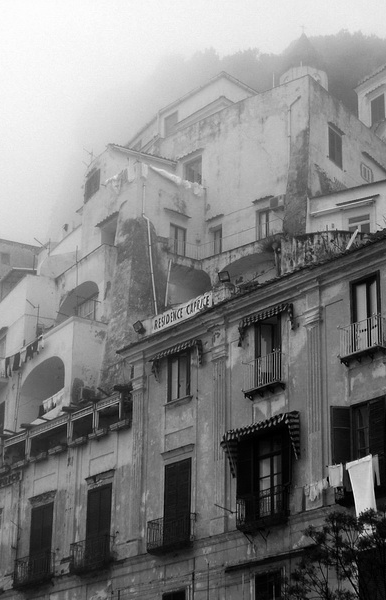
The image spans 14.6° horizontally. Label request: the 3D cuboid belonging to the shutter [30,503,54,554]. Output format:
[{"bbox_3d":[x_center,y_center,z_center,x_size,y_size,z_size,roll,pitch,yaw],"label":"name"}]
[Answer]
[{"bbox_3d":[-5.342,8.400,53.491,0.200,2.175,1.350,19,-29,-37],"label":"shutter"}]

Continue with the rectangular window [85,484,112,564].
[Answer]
[{"bbox_3d":[-2.956,7.312,48.129,0.180,2.660,1.302,19,-28,-36],"label":"rectangular window"}]

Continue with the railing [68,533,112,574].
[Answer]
[{"bbox_3d":[-3.161,8.077,47.513,0.470,0.910,1.974,19,-28,-36],"label":"railing"}]

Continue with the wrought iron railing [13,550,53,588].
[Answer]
[{"bbox_3d":[-5.606,9.621,53.243,0.340,1.050,2.270,18,-28,-35],"label":"wrought iron railing"}]

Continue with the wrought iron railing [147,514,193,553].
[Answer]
[{"bbox_3d":[-0.671,7.285,47.119,0.331,0.905,2.069,18,-27,-36],"label":"wrought iron railing"}]

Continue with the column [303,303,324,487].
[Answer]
[{"bbox_3d":[3.534,2.881,44.067,0.210,5.470,0.680,18,-28,-35],"label":"column"}]

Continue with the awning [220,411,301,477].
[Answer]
[{"bbox_3d":[1.828,4.051,42.657,0.650,1.434,2.702,19,-28,-36],"label":"awning"}]

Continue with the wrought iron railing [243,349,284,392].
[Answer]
[{"bbox_3d":[2.185,2.229,45.509,0.313,0.943,1.524,18,-27,-36],"label":"wrought iron railing"}]

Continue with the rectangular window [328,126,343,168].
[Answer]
[{"bbox_3d":[6.663,-7.078,70.293,0.180,1.745,1.335,-13,-26,30],"label":"rectangular window"}]

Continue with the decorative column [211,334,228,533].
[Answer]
[{"bbox_3d":[0.863,4.132,46.759,0.206,6.374,0.668,18,-27,-36],"label":"decorative column"}]

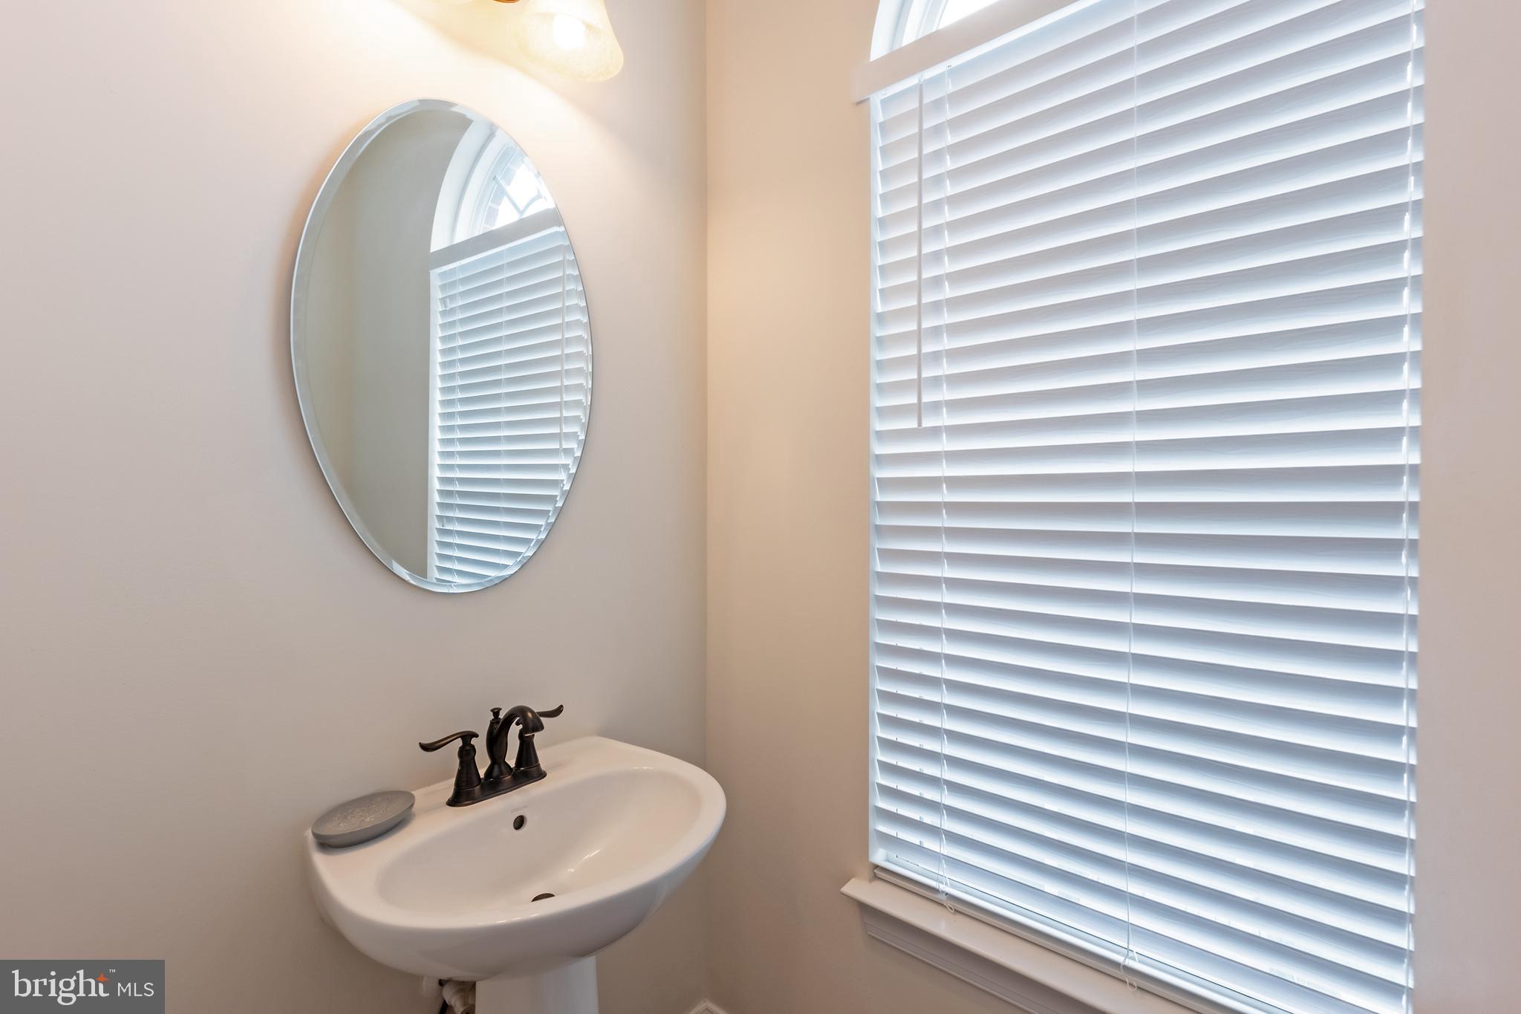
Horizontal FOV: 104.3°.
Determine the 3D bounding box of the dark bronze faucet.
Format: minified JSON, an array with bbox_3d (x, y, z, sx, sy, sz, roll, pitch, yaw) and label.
[{"bbox_3d":[-0.404,0.399,0.970,0.167,0.157,0.243,0,0,41],"label":"dark bronze faucet"}]

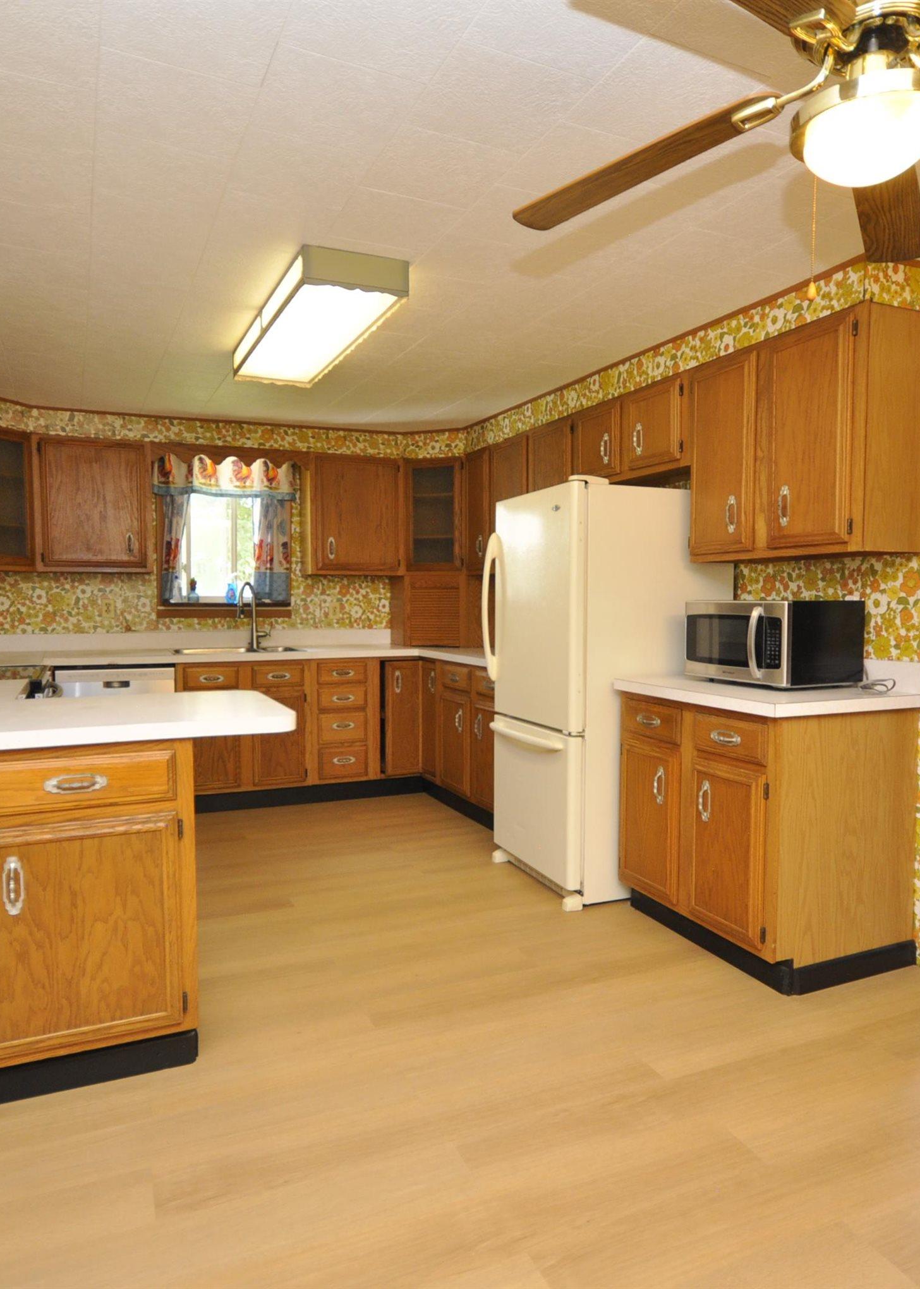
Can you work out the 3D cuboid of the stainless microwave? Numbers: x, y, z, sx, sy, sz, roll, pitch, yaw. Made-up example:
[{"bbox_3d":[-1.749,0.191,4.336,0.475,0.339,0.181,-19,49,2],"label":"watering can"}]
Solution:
[{"bbox_3d":[1.143,-0.008,2.989,0.415,0.295,0.485,-1,4,-29],"label":"stainless microwave"}]

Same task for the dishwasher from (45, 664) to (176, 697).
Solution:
[{"bbox_3d":[-1.935,0.534,4.563,0.600,0.860,0.600,-1,3,-25],"label":"dishwasher"}]

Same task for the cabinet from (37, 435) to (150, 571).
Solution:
[{"bbox_3d":[-2.090,-0.779,4.621,0.590,0.747,0.303,-2,4,-25],"label":"cabinet"}]

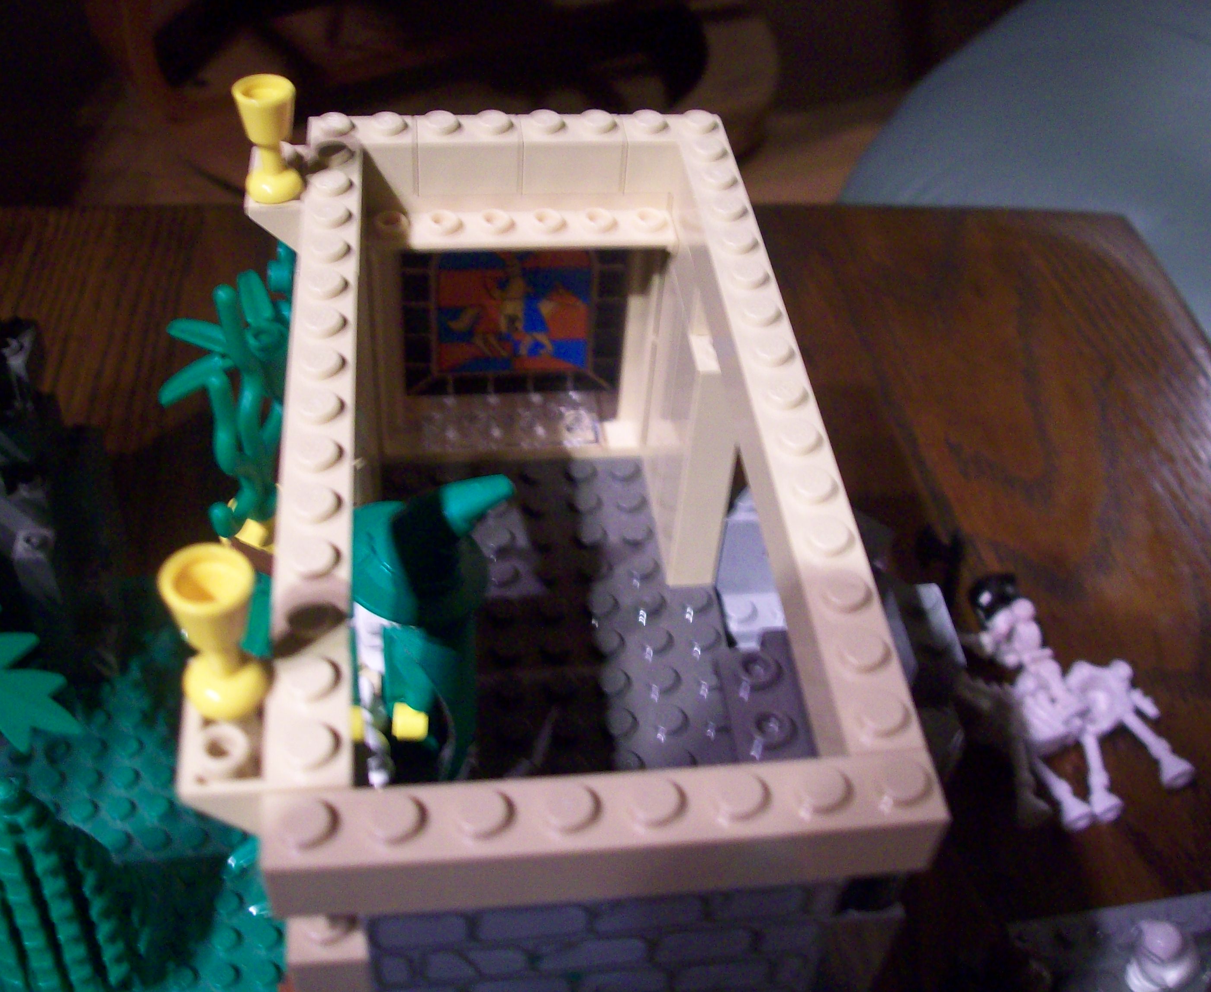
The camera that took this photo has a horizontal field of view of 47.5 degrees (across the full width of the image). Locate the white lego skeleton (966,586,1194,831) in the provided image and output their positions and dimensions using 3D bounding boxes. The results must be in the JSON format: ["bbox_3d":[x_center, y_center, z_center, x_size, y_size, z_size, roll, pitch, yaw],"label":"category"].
[{"bbox_3d":[0.106,0.048,0.313,0.039,0.018,0.053,-10,59,-14],"label":"white lego skeleton"}]

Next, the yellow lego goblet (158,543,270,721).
[{"bbox_3d":[-0.036,0.013,0.130,0.008,0.016,0.008,-2,46,-7],"label":"yellow lego goblet"}]

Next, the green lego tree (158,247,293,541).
[{"bbox_3d":[-0.060,-0.016,0.233,0.028,0.056,0.026,-2,46,-7],"label":"green lego tree"}]

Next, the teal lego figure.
[{"bbox_3d":[-0.026,0.018,0.195,0.023,0.050,0.022,-31,55,-30],"label":"teal lego figure"}]

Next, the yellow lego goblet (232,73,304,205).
[{"bbox_3d":[-0.046,-0.049,0.191,0.008,0.016,0.008,-2,46,-7],"label":"yellow lego goblet"}]

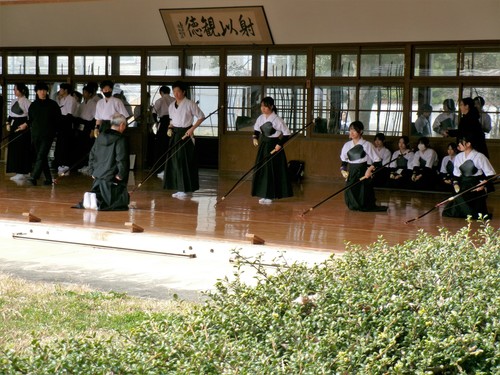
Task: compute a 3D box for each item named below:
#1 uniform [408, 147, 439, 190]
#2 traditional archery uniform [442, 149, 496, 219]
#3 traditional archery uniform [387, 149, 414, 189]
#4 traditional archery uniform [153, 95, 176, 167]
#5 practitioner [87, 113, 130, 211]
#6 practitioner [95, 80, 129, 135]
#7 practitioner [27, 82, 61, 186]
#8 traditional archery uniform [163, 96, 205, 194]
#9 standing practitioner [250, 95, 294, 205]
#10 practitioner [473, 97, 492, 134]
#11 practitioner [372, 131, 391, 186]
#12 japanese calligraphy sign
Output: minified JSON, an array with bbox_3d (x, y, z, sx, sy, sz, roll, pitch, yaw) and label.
[{"bbox_3d":[2.858,-0.313,22.600,0.520,0.720,0.600,4,5,35],"label":"uniform"},{"bbox_3d":[2.839,-0.039,17.750,0.620,0.860,0.650,4,5,38],"label":"traditional archery uniform"},{"bbox_3d":[2.541,-0.343,23.052,0.480,0.608,0.640,4,6,37],"label":"traditional archery uniform"},{"bbox_3d":[-1.612,-1.068,26.380,0.480,1.360,0.370,0,4,-18],"label":"traditional archery uniform"},{"bbox_3d":[-1.858,-0.342,18.223,0.550,1.250,0.670,4,5,40],"label":"practitioner"},{"bbox_3d":[-2.245,-0.868,22.229,0.550,1.726,0.420,2,5,25],"label":"practitioner"},{"bbox_3d":[-3.440,-0.895,22.966,0.560,1.710,0.420,2,4,10],"label":"practitioner"},{"bbox_3d":[-0.993,-0.627,20.500,0.620,1.380,0.420,3,5,33],"label":"traditional archery uniform"},{"bbox_3d":[0.296,-0.539,19.793,0.570,1.530,0.470,4,4,38],"label":"standing practitioner"},{"bbox_3d":[4.140,-0.849,24.353,0.380,1.530,0.460,-3,6,-37],"label":"practitioner"},{"bbox_3d":[2.160,-0.488,23.277,0.480,0.856,0.640,4,6,37],"label":"practitioner"},{"bbox_3d":[-0.653,-3.146,26.807,2.581,0.805,0.060,4,35,37],"label":"japanese calligraphy sign"}]

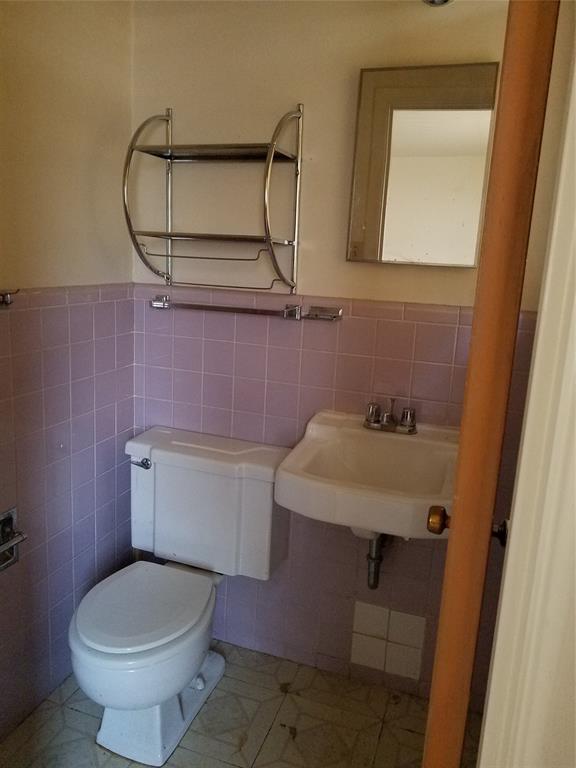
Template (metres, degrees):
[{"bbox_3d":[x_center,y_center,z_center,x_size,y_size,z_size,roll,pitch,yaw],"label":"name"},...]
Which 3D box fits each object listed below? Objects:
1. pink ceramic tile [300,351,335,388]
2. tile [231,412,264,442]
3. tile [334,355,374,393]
[{"bbox_3d":[0.094,-0.043,1.730,0.107,0.107,0.009,7,13,18],"label":"pink ceramic tile"},{"bbox_3d":[-0.128,0.143,1.848,0.107,0.107,0.010,7,13,17],"label":"tile"},{"bbox_3d":[0.195,-0.030,1.687,0.108,0.107,0.009,7,13,18],"label":"tile"}]

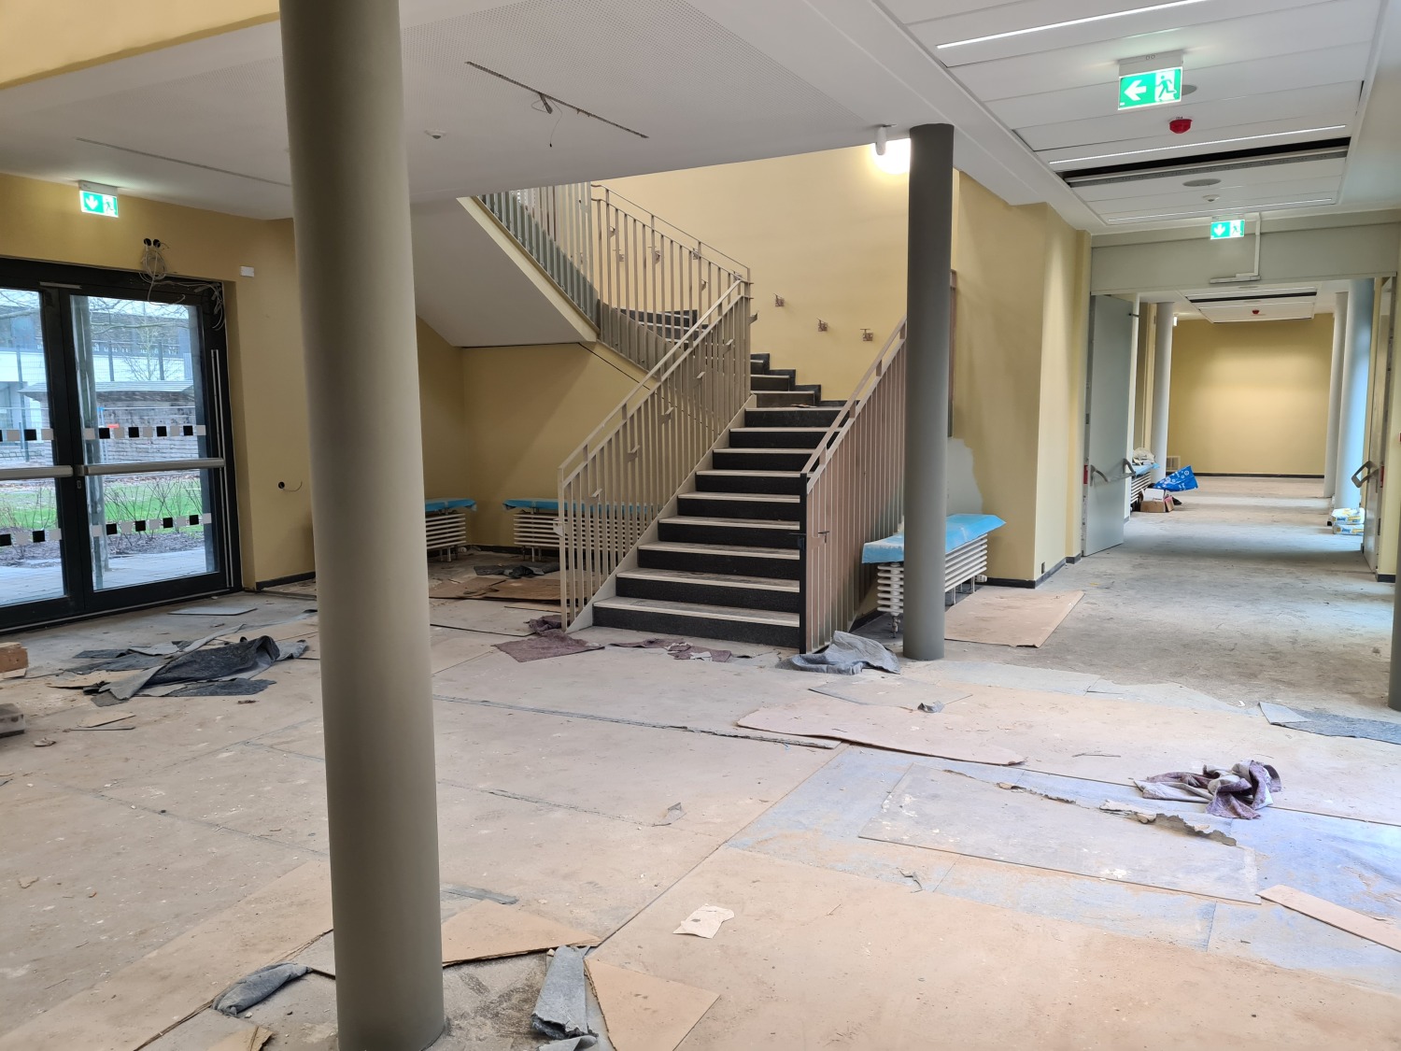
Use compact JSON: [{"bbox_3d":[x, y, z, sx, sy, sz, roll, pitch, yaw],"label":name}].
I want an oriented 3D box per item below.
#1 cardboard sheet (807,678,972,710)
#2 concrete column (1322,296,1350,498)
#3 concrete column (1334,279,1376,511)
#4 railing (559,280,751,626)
[{"bbox_3d":[1.013,0.898,5.700,0.475,0.015,0.725,-7,9,-43],"label":"cardboard sheet"},{"bbox_3d":[9.721,-1.974,16.006,0.243,3.085,0.243,3,8,29],"label":"concrete column"},{"bbox_3d":[7.551,-1.500,12.131,0.243,3.085,0.243,3,8,29],"label":"concrete column"},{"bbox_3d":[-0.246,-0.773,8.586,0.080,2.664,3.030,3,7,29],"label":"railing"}]

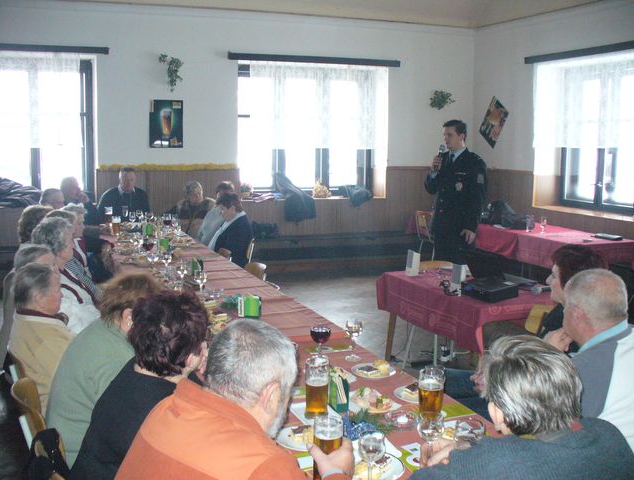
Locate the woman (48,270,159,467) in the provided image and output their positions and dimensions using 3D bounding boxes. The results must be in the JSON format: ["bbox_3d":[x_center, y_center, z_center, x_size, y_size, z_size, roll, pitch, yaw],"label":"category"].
[{"bbox_3d":[-0.649,0.732,2.598,0.780,1.234,0.520,-4,9,-27],"label":"woman"}]

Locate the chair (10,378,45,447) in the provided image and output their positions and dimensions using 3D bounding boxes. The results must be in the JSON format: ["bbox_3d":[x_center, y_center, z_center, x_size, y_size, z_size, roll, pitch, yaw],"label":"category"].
[{"bbox_3d":[-0.754,0.890,2.445,0.500,0.800,0.420,-6,11,-36],"label":"chair"}]

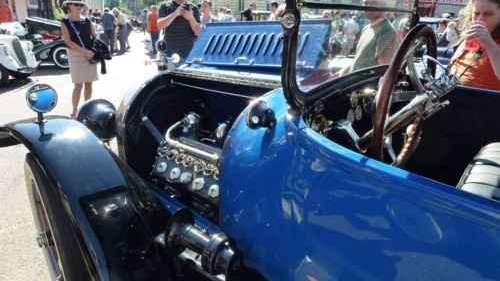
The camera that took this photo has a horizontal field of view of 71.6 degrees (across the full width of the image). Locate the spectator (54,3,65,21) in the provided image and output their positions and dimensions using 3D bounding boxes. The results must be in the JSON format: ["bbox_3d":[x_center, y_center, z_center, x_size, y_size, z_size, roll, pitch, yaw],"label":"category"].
[{"bbox_3d":[-7.455,-4.543,13.781,0.500,1.680,0.320,7,20,12],"label":"spectator"}]

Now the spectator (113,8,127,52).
[{"bbox_3d":[-5.212,-4.362,13.672,0.550,1.650,0.500,0,20,-9],"label":"spectator"}]

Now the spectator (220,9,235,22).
[{"bbox_3d":[-0.719,-3.169,10.783,0.480,1.700,0.320,5,20,6],"label":"spectator"}]

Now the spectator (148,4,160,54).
[{"bbox_3d":[-3.545,-4.036,12.786,0.500,1.740,0.350,0,20,-9],"label":"spectator"}]

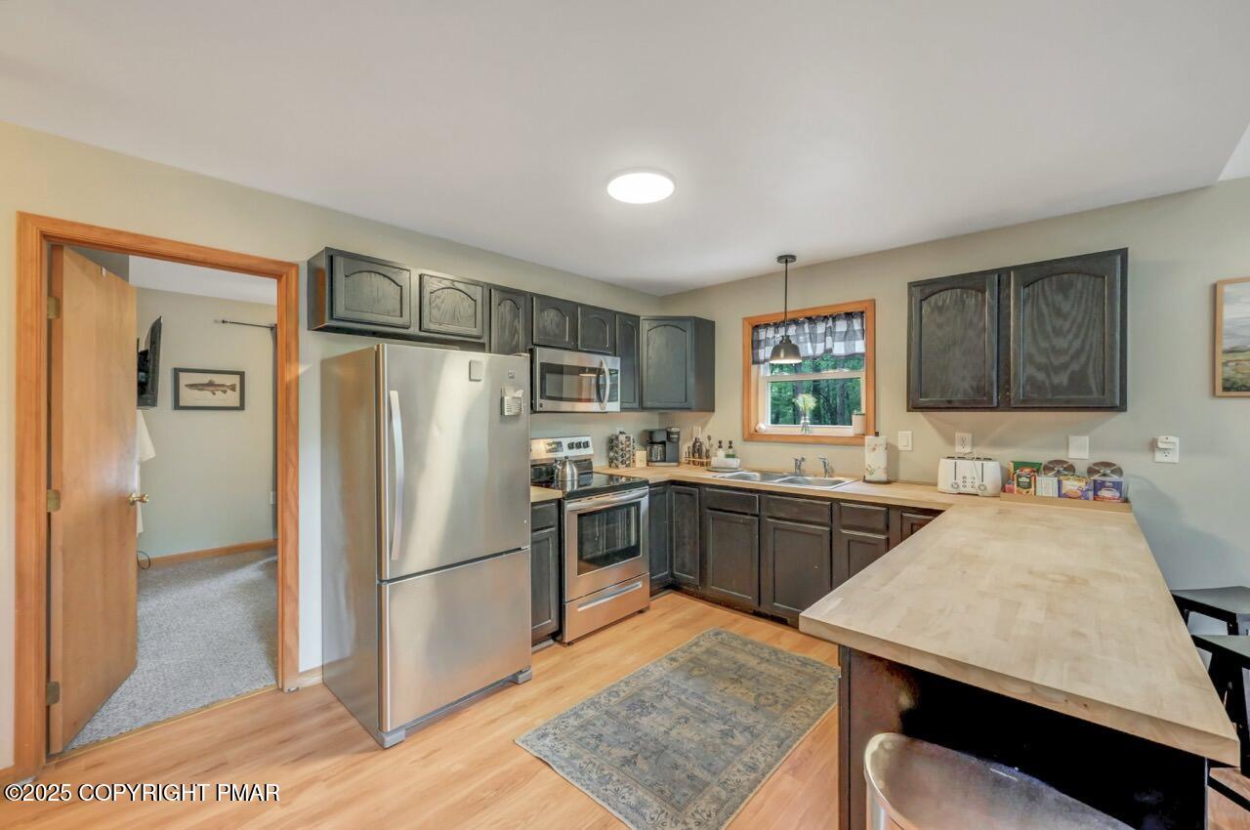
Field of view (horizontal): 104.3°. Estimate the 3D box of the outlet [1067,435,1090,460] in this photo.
[{"bbox_3d":[2.405,0.174,2.569,0.077,0.118,0.010,0,0,43],"label":"outlet"}]

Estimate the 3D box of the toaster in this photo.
[{"bbox_3d":[1.984,0.350,2.781,0.295,0.195,0.230,0,0,43],"label":"toaster"}]

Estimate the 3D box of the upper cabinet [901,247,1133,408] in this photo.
[{"bbox_3d":[2.090,-0.395,2.652,0.900,0.757,0.317,0,0,43],"label":"upper cabinet"}]

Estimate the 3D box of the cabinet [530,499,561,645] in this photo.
[{"bbox_3d":[-0.720,0.928,2.975,0.620,0.877,0.310,0,0,43],"label":"cabinet"}]

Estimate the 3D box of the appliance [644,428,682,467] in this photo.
[{"bbox_3d":[0.333,0.276,4.234,0.265,0.335,0.235,0,0,-2],"label":"appliance"}]

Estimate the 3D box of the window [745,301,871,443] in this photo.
[{"bbox_3d":[1.346,-0.282,3.610,0.980,0.984,0.120,0,0,43],"label":"window"}]

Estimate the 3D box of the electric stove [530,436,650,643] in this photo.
[{"bbox_3d":[-0.304,0.769,3.334,0.690,1.190,0.757,0,0,43],"label":"electric stove"}]

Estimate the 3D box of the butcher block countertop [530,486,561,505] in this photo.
[{"bbox_3d":[-0.709,0.469,2.968,0.645,0.040,0.315,0,0,43],"label":"butcher block countertop"}]

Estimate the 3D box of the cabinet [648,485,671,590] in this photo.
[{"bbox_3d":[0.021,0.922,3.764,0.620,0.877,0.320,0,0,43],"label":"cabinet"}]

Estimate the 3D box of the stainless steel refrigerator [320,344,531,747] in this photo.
[{"bbox_3d":[-1.002,0.528,2.484,0.790,1.680,0.740,0,0,42],"label":"stainless steel refrigerator"}]

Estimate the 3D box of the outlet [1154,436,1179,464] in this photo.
[{"bbox_3d":[2.625,0.169,2.347,0.077,0.128,0.035,0,0,43],"label":"outlet"}]

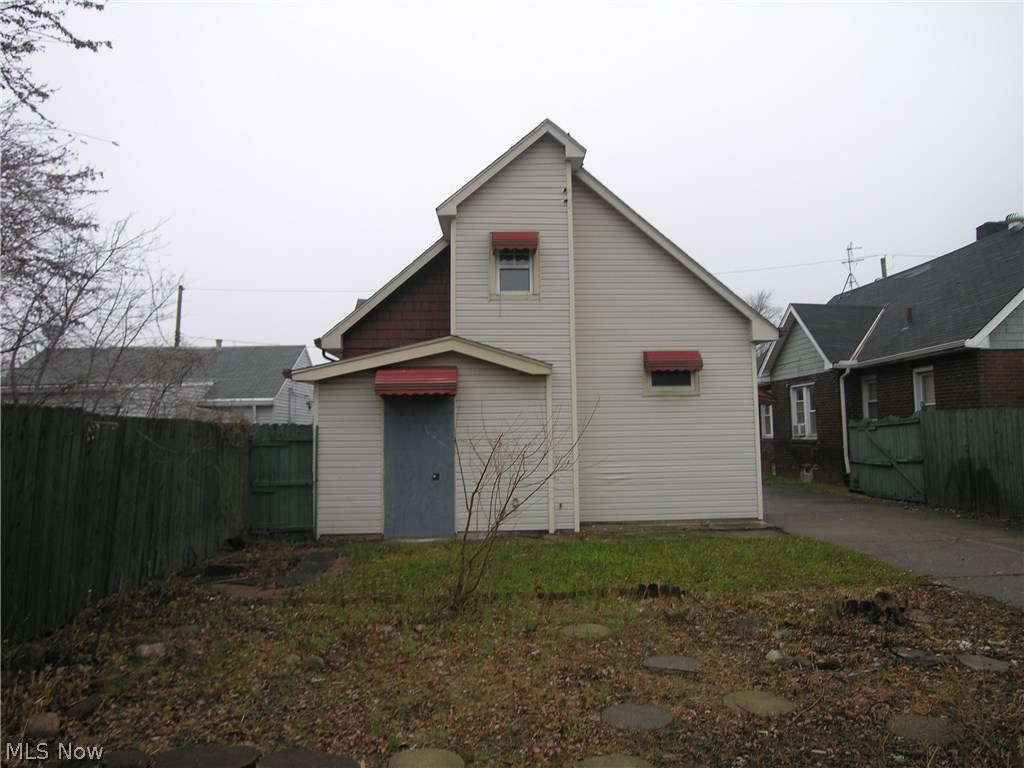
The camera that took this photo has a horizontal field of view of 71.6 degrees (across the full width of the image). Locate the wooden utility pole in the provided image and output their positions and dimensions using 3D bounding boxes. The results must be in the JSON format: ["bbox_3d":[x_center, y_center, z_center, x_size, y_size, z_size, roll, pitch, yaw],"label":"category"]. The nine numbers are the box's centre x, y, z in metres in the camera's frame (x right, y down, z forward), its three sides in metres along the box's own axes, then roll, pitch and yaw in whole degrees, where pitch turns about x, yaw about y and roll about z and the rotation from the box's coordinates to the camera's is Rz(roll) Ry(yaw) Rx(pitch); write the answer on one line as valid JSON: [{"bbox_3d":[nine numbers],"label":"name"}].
[{"bbox_3d":[-16.859,-0.215,35.608,0.270,9.693,0.270,0,-5,0],"label":"wooden utility pole"}]

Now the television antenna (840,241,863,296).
[{"bbox_3d":[11.620,-3.953,24.300,0.780,1.900,0.800,-1,-5,0],"label":"television antenna"}]

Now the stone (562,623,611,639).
[{"bbox_3d":[0.583,1.952,5.547,0.385,0.050,0.385,-1,-5,0],"label":"stone"}]

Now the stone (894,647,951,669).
[{"bbox_3d":[2.754,1.856,4.761,0.360,0.050,0.340,-1,-5,0],"label":"stone"}]

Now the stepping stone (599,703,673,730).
[{"bbox_3d":[0.670,1.811,3.819,0.385,0.050,0.385,-1,-5,0],"label":"stepping stone"}]

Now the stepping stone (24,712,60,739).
[{"bbox_3d":[-2.460,1.787,3.720,0.170,0.090,0.130,-1,-5,0],"label":"stepping stone"}]

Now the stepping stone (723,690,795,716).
[{"bbox_3d":[1.383,1.813,3.980,0.390,0.050,0.390,-1,-5,0],"label":"stepping stone"}]

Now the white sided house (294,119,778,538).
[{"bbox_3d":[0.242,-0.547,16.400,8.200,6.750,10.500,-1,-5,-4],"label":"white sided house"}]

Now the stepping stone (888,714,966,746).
[{"bbox_3d":[2.098,1.770,3.583,0.400,0.050,0.400,-1,-5,0],"label":"stepping stone"}]

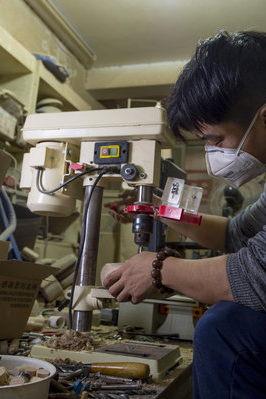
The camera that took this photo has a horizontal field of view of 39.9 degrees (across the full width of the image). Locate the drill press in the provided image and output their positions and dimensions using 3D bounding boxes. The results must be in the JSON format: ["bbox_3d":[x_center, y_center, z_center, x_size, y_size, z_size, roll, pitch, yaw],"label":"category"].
[{"bbox_3d":[-0.081,0.079,0.880,0.367,0.537,0.228,1,-13,15],"label":"drill press"}]

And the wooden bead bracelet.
[{"bbox_3d":[0.069,0.136,0.690,0.020,0.075,0.080,1,-11,40],"label":"wooden bead bracelet"}]

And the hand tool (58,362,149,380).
[{"bbox_3d":[-0.057,0.306,0.660,0.180,0.030,0.030,3,-13,6],"label":"hand tool"}]

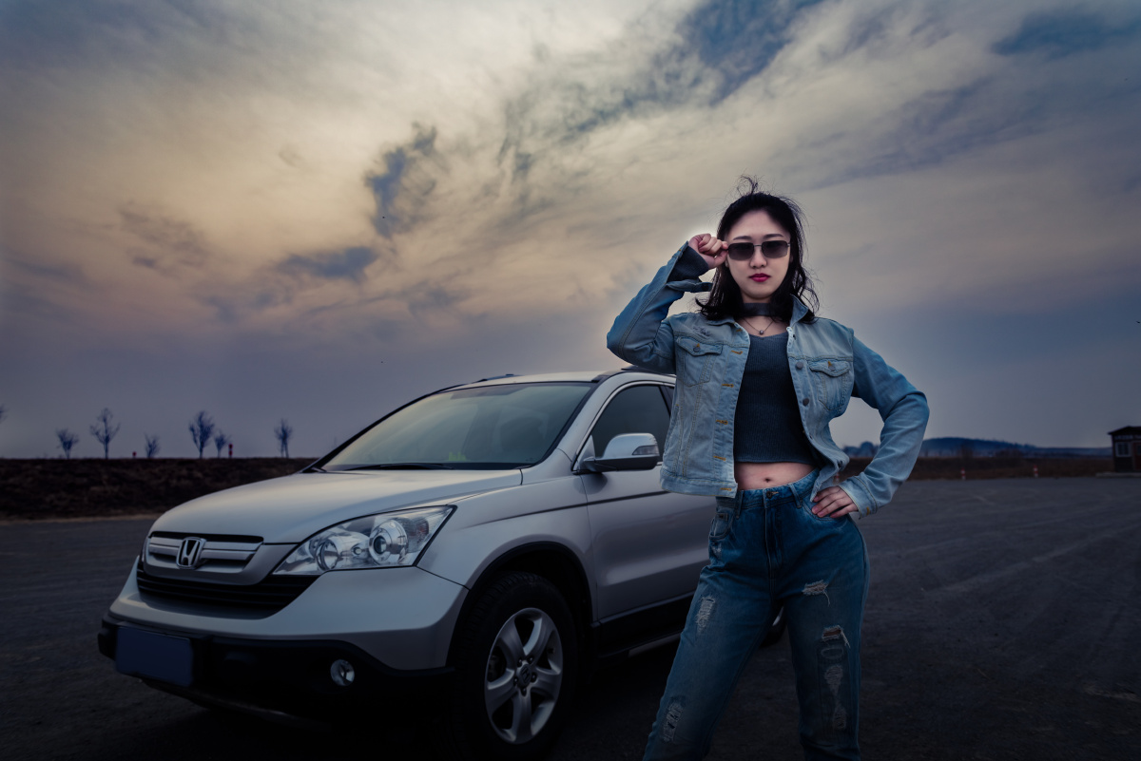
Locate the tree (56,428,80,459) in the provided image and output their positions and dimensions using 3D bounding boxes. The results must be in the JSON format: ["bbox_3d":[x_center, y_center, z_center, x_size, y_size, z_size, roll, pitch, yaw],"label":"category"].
[{"bbox_3d":[-40.236,5.044,66.000,1.903,2.474,1.808,0,-5,0],"label":"tree"}]

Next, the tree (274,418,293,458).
[{"bbox_3d":[-22.935,4.663,66.000,1.485,3.236,1.410,0,-5,0],"label":"tree"}]

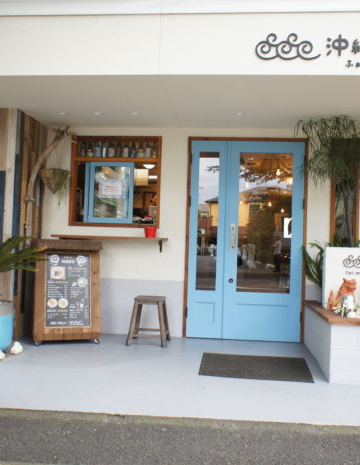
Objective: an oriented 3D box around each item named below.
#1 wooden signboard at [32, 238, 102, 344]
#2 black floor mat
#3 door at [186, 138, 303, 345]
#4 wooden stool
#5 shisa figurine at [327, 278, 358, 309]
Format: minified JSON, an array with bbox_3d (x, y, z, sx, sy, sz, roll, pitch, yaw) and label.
[{"bbox_3d":[-1.094,0.584,4.648,0.642,1.004,0.306,2,-1,-9],"label":"wooden signboard"},{"bbox_3d":[0.636,1.125,3.943,0.897,0.014,0.713,2,-1,5],"label":"black floor mat"},{"bbox_3d":[0.706,0.087,4.959,1.213,2.109,0.061,2,-1,5],"label":"door"},{"bbox_3d":[-0.305,0.876,4.694,0.377,0.469,0.367,2,-1,5],"label":"wooden stool"},{"bbox_3d":[1.362,0.521,3.899,0.204,0.275,0.224,2,-1,-33],"label":"shisa figurine"}]

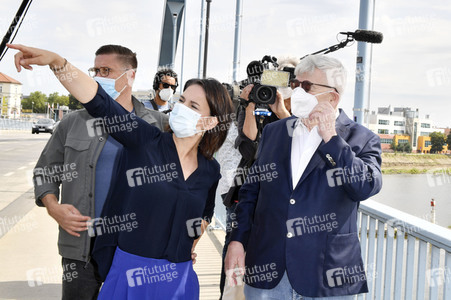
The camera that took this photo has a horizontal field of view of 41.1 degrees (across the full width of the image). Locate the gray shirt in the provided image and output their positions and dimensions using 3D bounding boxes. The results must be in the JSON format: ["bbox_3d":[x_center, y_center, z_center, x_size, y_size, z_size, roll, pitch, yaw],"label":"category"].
[{"bbox_3d":[-0.566,0.134,2.720,0.560,0.710,0.320,3,3,14],"label":"gray shirt"}]

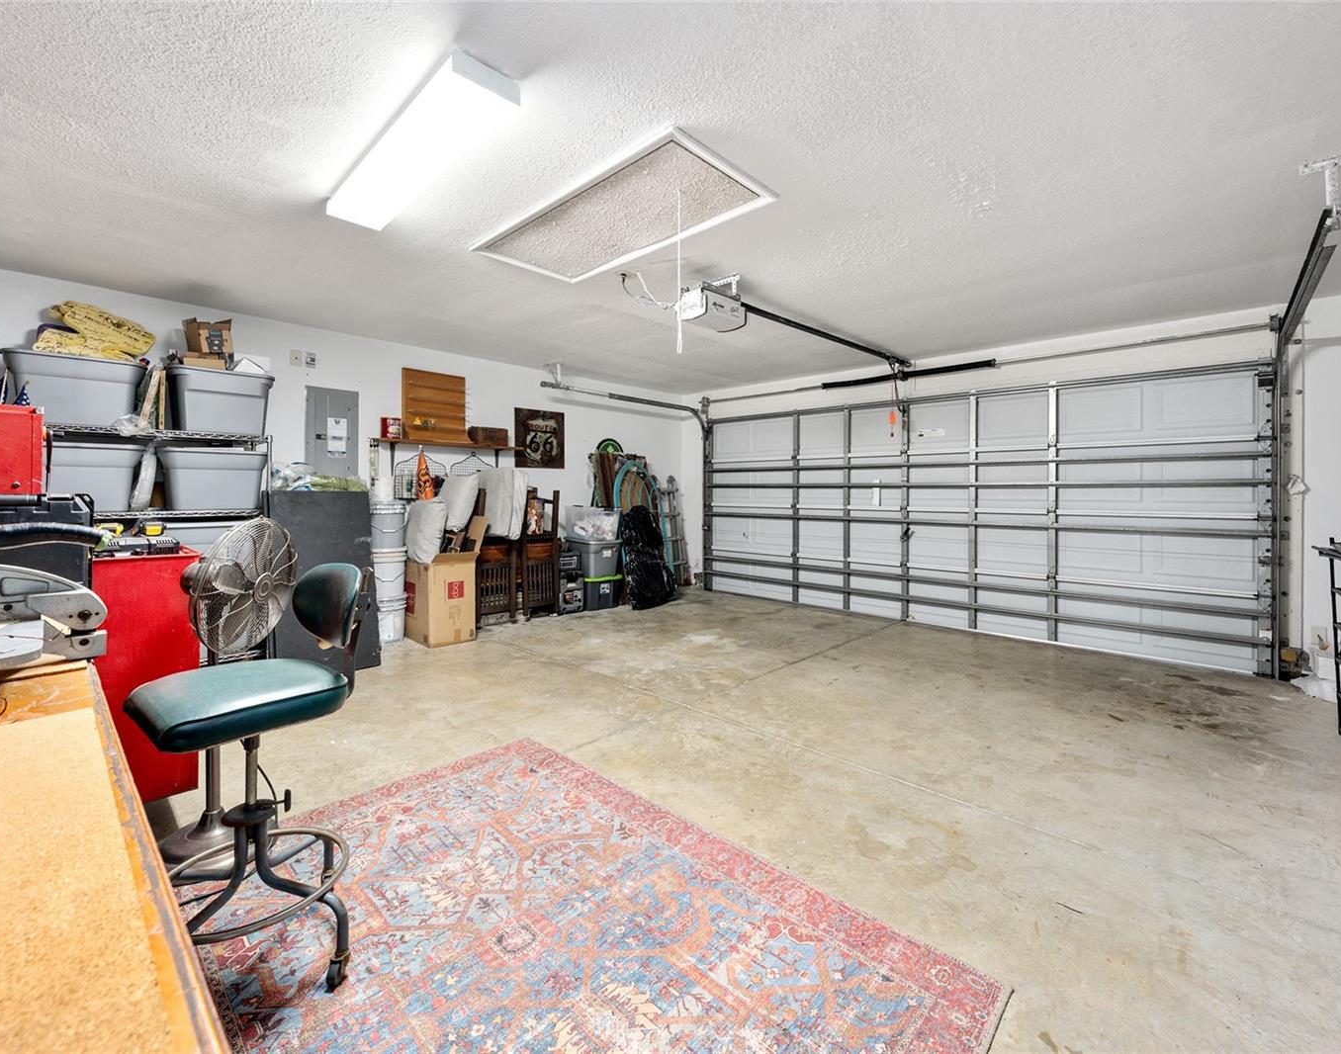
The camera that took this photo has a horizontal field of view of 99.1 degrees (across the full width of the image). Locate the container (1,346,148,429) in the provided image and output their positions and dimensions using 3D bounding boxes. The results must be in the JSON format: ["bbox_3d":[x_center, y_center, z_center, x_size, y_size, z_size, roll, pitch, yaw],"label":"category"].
[{"bbox_3d":[-3.342,-0.744,3.235,0.520,0.360,0.530,3,4,44],"label":"container"}]

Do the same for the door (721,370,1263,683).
[{"bbox_3d":[2.213,-0.163,5.453,4.900,2.090,0.110,3,3,44],"label":"door"}]

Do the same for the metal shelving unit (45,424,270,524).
[{"bbox_3d":[-3.191,0.199,3.484,0.500,1.555,1.220,3,4,44],"label":"metal shelving unit"}]

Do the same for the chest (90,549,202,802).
[{"bbox_3d":[-2.123,0.576,1.931,0.470,0.975,0.740,3,4,44],"label":"chest"}]

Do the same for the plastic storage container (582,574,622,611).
[{"bbox_3d":[-0.845,0.670,6.083,0.460,0.335,0.430,3,4,44],"label":"plastic storage container"}]

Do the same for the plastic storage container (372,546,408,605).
[{"bbox_3d":[-2.266,0.337,4.611,0.300,0.395,0.300,3,4,44],"label":"plastic storage container"}]

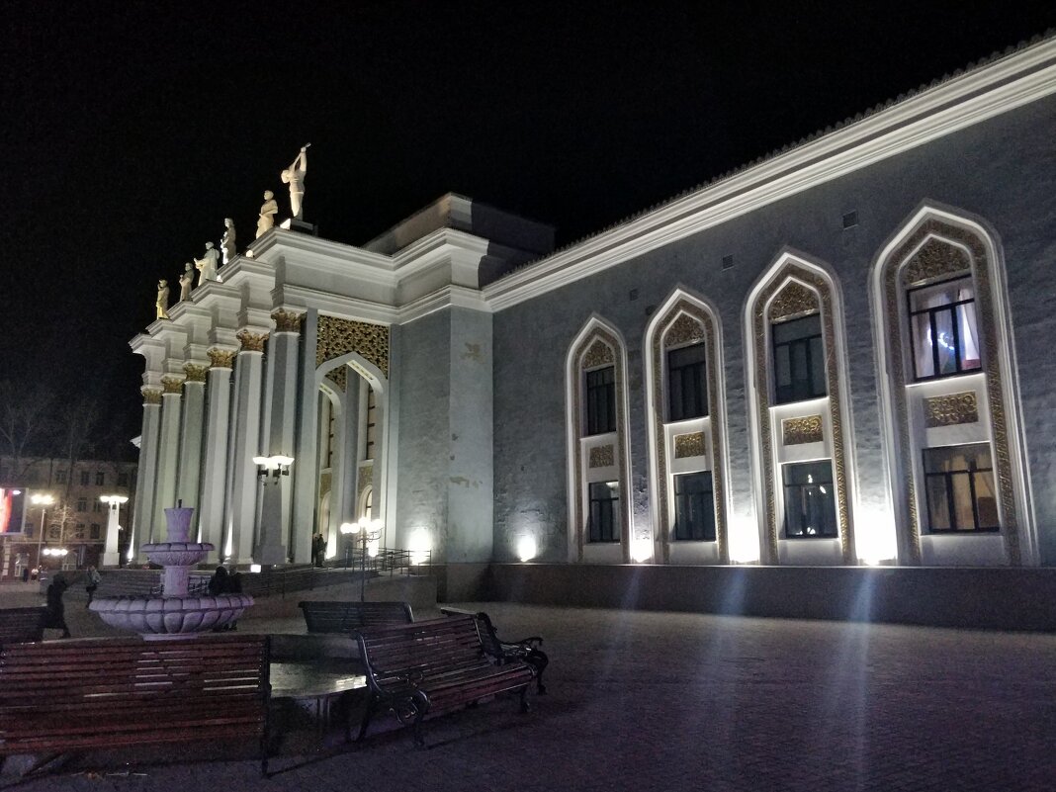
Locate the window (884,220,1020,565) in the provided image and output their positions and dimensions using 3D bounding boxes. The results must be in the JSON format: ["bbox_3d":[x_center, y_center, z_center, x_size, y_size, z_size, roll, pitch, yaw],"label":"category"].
[{"bbox_3d":[12.416,-0.300,21.783,0.500,10.400,2.950,9,-15,-41],"label":"window"}]

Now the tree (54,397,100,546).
[{"bbox_3d":[-46.842,9.032,75.832,4.500,18.867,4.500,9,-15,-41],"label":"tree"}]

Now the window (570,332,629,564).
[{"bbox_3d":[2.722,1.664,29.121,0.450,9.753,3.060,9,-15,-40],"label":"window"}]

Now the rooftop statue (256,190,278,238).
[{"bbox_3d":[-13.706,-9.335,38.277,0.900,3.051,1.000,9,-15,-40],"label":"rooftop statue"}]

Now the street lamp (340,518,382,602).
[{"bbox_3d":[-4.765,5.056,21.010,1.000,3.037,1.000,9,-15,-40],"label":"street lamp"}]

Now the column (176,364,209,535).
[{"bbox_3d":[-19.308,3.650,41.998,1.500,11.391,1.500,9,-15,-40],"label":"column"}]

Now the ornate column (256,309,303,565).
[{"bbox_3d":[-10.972,1.616,32.576,1.500,11.391,1.500,9,-15,-40],"label":"ornate column"}]

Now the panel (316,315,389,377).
[{"bbox_3d":[-8.328,-2.202,35.030,3.695,2.685,0.250,9,-15,-40],"label":"panel"}]

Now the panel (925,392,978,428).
[{"bbox_3d":[11.213,0.391,19.400,0.150,0.778,1.267,9,-15,-40],"label":"panel"}]

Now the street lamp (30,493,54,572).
[{"bbox_3d":[-46.463,13.147,70.018,1.600,7.714,1.900,9,-15,-41],"label":"street lamp"}]

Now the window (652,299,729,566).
[{"bbox_3d":[6.252,1.203,28.501,0.500,10.300,3.000,9,-15,-41],"label":"window"}]

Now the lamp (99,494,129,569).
[{"bbox_3d":[-28.261,9.202,50.051,1.700,4.854,1.700,9,-15,-41],"label":"lamp"}]

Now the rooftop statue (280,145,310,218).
[{"bbox_3d":[-12.031,-11.111,38.279,1.100,4.300,1.050,9,-15,-41],"label":"rooftop statue"}]

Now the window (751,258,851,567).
[{"bbox_3d":[8.388,0.245,22.724,0.450,9.811,3.060,9,-15,-40],"label":"window"}]

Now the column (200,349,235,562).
[{"bbox_3d":[-18.085,3.223,42.435,1.380,12.550,1.380,9,-15,-41],"label":"column"}]

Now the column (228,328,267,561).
[{"bbox_3d":[-14.976,2.490,39.042,1.380,12.550,1.380,9,-15,-41],"label":"column"}]

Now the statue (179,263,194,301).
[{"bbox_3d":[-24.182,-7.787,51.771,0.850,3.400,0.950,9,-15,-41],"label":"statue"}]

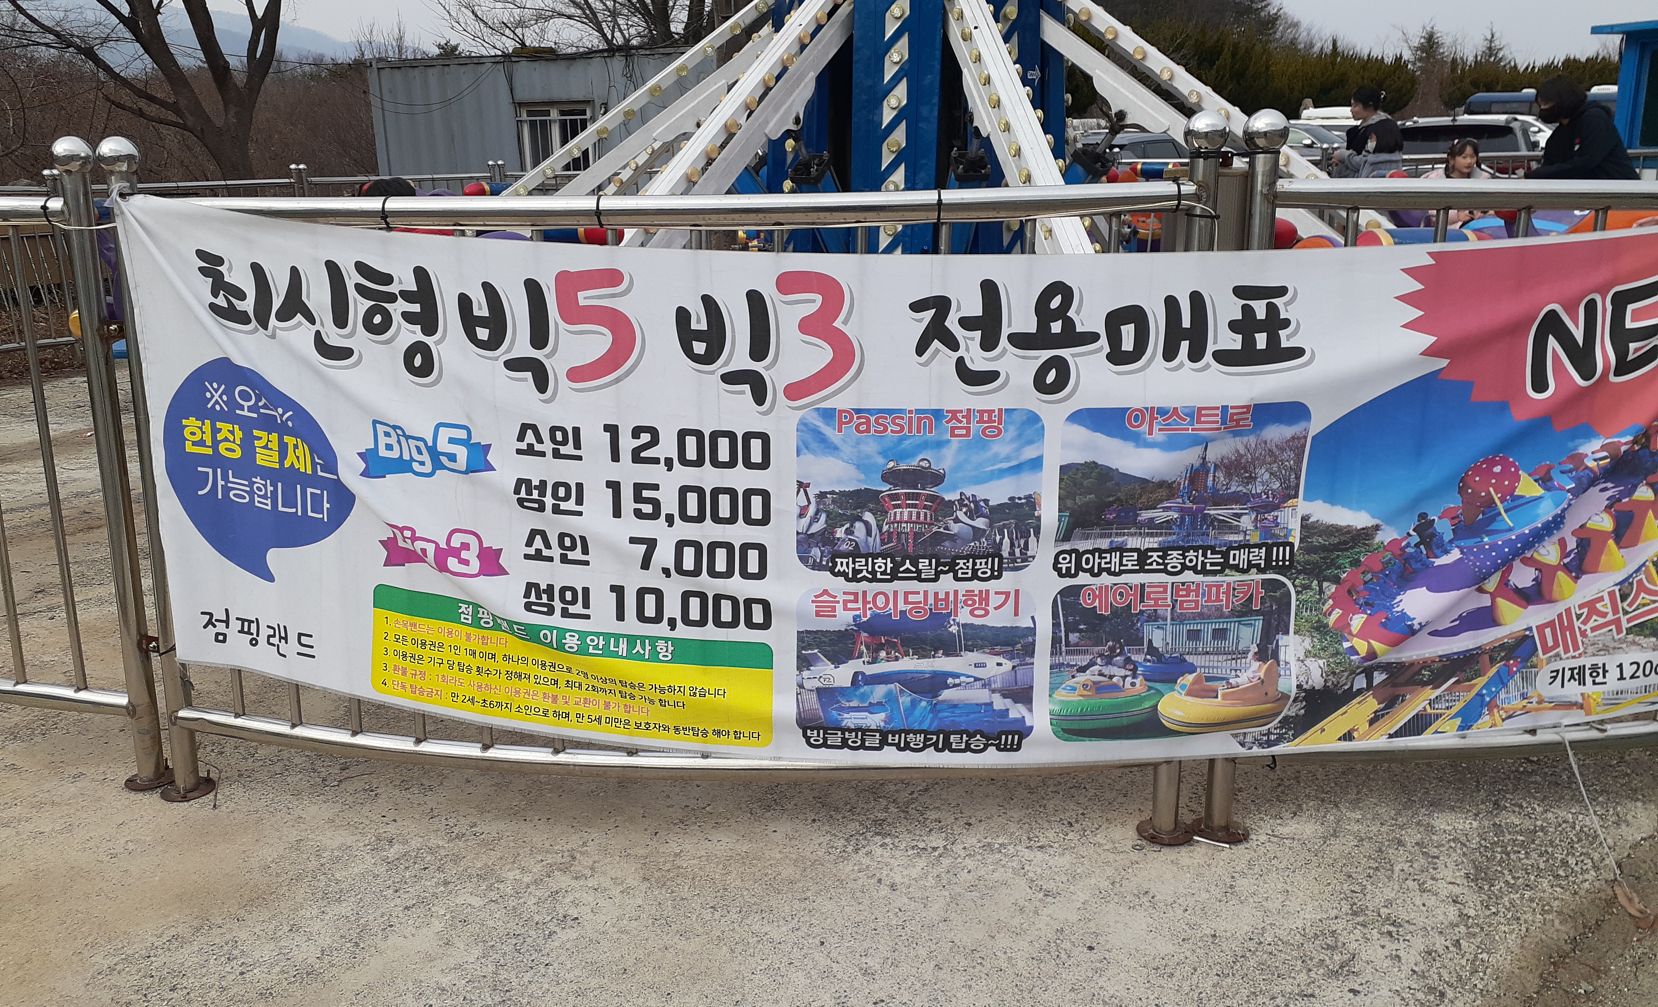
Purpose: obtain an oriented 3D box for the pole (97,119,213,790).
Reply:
[{"bbox_3d":[-1.359,-0.037,2.611,0.100,1.351,0.100,-2,14,-12],"label":"pole"}]

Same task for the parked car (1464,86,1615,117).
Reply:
[{"bbox_3d":[17.233,-7.787,28.569,5.800,2.400,2.000,0,13,2],"label":"parked car"}]

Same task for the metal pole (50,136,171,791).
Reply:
[{"bbox_3d":[-1.478,-0.055,2.673,0.100,1.356,0.100,-2,14,-12],"label":"metal pole"}]

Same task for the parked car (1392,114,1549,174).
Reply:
[{"bbox_3d":[9.238,-4.843,19.616,1.880,1.720,4.750,4,14,18],"label":"parked car"}]

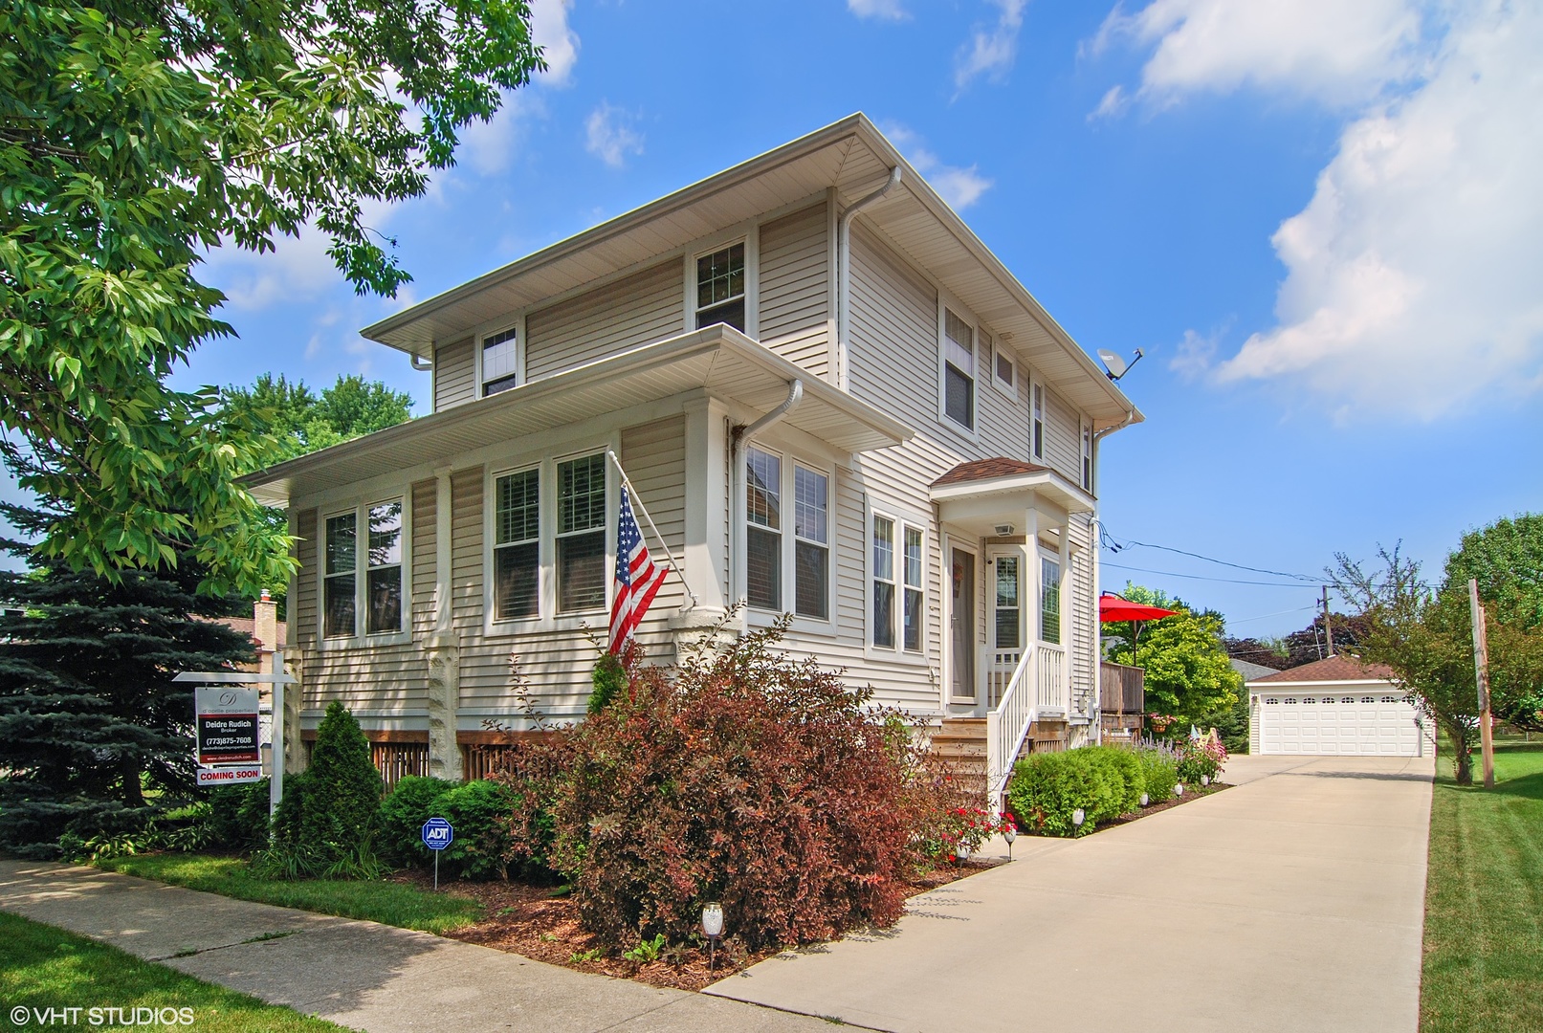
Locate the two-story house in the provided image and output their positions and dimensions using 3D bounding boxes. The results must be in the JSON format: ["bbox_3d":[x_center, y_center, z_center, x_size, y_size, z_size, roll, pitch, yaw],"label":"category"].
[{"bbox_3d":[0.154,0.686,13.500,7.800,6.900,11.000,-8,-13,35],"label":"two-story house"}]

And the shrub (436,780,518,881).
[{"bbox_3d":[-2.417,2.570,7.450,0.850,0.820,0.800,0,-11,0],"label":"shrub"}]

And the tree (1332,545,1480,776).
[{"bbox_3d":[12.253,2.875,17.200,3.100,4.400,3.100,0,-11,0],"label":"tree"}]

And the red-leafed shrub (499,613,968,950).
[{"bbox_3d":[-0.281,1.638,5.750,2.400,1.850,2.100,0,-11,0],"label":"red-leafed shrub"}]

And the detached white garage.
[{"bbox_3d":[22.067,7.260,34.800,5.900,3.800,6.300,-8,-13,35],"label":"detached white garage"}]

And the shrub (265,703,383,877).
[{"bbox_3d":[-4.175,2.505,8.400,1.050,1.500,1.000,0,-11,0],"label":"shrub"}]

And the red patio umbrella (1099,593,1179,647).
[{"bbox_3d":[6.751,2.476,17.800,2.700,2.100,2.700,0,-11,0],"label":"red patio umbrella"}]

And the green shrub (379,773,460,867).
[{"bbox_3d":[-3.178,2.736,8.150,0.850,0.780,0.800,0,-11,0],"label":"green shrub"}]

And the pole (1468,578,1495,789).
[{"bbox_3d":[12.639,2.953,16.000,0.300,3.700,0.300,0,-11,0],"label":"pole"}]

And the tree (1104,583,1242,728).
[{"bbox_3d":[9.639,3.795,22.000,3.900,4.300,3.700,0,-11,0],"label":"tree"}]

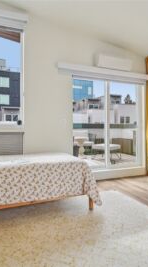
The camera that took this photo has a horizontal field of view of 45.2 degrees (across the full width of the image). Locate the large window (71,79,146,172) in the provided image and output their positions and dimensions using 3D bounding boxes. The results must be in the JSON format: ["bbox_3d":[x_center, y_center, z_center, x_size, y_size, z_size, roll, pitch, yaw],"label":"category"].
[{"bbox_3d":[0.837,-0.194,3.999,1.845,2.031,0.110,0,0,-21],"label":"large window"}]

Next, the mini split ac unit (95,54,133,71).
[{"bbox_3d":[0.844,-1.468,3.851,0.801,0.274,0.210,0,0,-21],"label":"mini split ac unit"}]

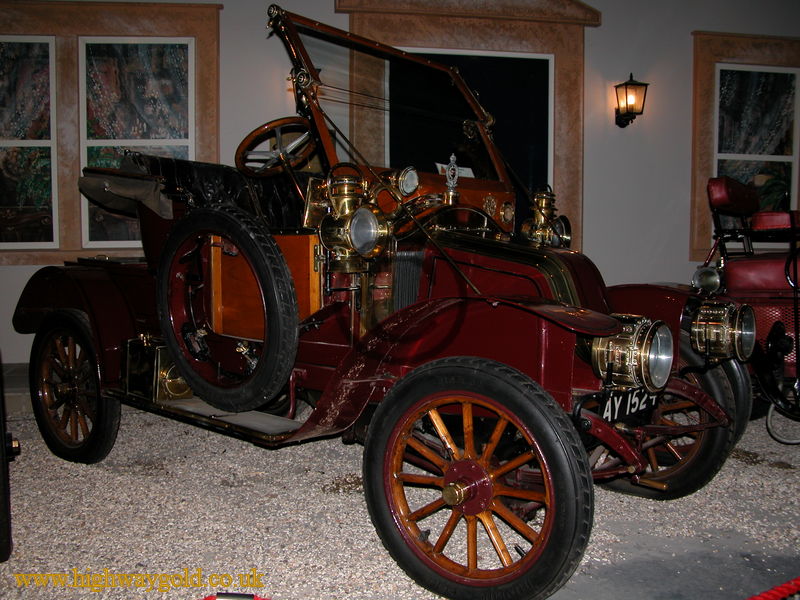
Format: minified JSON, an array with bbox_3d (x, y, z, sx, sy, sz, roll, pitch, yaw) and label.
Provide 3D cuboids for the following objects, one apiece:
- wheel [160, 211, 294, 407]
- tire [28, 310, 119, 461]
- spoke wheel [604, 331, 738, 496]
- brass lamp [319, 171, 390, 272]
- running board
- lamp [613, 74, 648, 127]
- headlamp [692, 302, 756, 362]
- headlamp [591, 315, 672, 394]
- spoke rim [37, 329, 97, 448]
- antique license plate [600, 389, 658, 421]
[{"bbox_3d":[-0.700,0.039,3.213,0.816,0.816,0.094,4,11,39],"label":"wheel"},{"bbox_3d":[-1.695,0.454,4.199,0.826,0.826,0.107,4,6,39],"label":"tire"},{"bbox_3d":[1.115,0.510,3.710,0.826,0.826,0.107,4,6,35],"label":"spoke wheel"},{"bbox_3d":[-0.165,-0.285,2.938,0.194,0.362,0.173,4,6,39],"label":"brass lamp"},{"bbox_3d":[-0.896,0.531,3.697,1.153,0.051,0.255,4,6,39],"label":"running board"},{"bbox_3d":[1.834,-1.581,6.408,0.210,0.430,0.280,0,5,-8],"label":"lamp"},{"bbox_3d":[1.283,0.121,3.208,0.178,0.235,0.219,5,6,42],"label":"headlamp"},{"bbox_3d":[0.722,0.165,2.500,0.178,0.240,0.219,5,6,42],"label":"headlamp"},{"bbox_3d":[-1.716,0.456,4.172,0.627,0.627,0.153,4,6,39],"label":"spoke rim"},{"bbox_3d":[0.861,0.393,3.014,0.015,0.114,0.500,4,6,39],"label":"antique license plate"}]

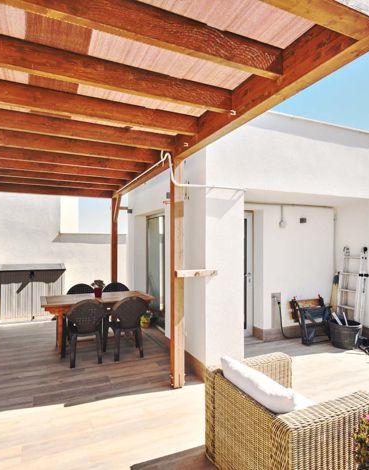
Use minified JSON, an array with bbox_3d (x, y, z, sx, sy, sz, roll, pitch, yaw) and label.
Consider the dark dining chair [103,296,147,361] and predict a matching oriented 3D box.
[{"bbox_3d":[-0.820,1.260,4.139,0.540,0.830,0.560,0,-1,-25],"label":"dark dining chair"}]

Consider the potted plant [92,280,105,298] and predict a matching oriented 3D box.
[{"bbox_3d":[-1.297,0.800,4.394,0.200,0.280,0.200,0,-1,-26],"label":"potted plant"}]

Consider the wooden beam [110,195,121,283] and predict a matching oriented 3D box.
[{"bbox_3d":[-1.469,0.475,6.137,0.120,2.495,0.120,0,-1,-26],"label":"wooden beam"}]

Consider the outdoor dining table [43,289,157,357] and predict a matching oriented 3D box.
[{"bbox_3d":[-1.324,1.310,4.412,1.480,0.750,0.790,0,-1,-25],"label":"outdoor dining table"}]

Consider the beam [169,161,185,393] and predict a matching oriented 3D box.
[{"bbox_3d":[-0.083,0.418,3.353,0.122,2.575,0.112,0,-1,-24],"label":"beam"}]

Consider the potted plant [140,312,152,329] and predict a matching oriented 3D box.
[{"bbox_3d":[-0.706,1.556,5.416,0.210,0.290,0.210,-1,-1,0],"label":"potted plant"}]

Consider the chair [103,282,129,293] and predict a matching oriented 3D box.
[{"bbox_3d":[-1.116,1.316,5.090,0.590,0.870,0.580,0,-1,-24],"label":"chair"}]

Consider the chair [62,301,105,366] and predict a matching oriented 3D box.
[{"bbox_3d":[-1.339,1.289,4.031,0.590,0.870,0.580,0,-1,-24],"label":"chair"}]

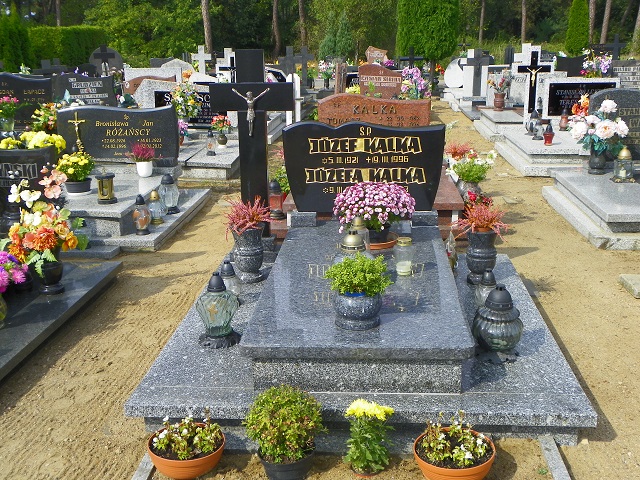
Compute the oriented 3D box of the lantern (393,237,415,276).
[{"bbox_3d":[0.451,0.086,3.920,0.110,0.190,0.110,0,17,4],"label":"lantern"}]

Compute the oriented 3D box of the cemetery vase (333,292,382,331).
[{"bbox_3d":[0.173,0.298,3.320,0.212,0.150,0.212,0,17,4],"label":"cemetery vase"}]

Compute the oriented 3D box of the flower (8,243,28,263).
[{"bbox_3d":[-1.736,0.072,4.250,0.105,0.105,0.080,-8,17,-22],"label":"flower"}]

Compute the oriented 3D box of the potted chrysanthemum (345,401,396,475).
[{"bbox_3d":[0.183,0.723,2.740,0.180,0.285,0.175,0,16,5],"label":"potted chrysanthemum"}]

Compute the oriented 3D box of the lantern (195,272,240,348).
[{"bbox_3d":[-0.492,0.321,3.545,0.216,0.342,0.216,0,16,5],"label":"lantern"}]

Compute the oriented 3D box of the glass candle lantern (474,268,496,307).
[{"bbox_3d":[0.863,0.265,3.800,0.122,0.232,0.122,0,17,4],"label":"glass candle lantern"}]

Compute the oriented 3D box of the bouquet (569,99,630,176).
[{"bbox_3d":[2.582,-0.967,6.850,0.540,0.690,0.420,0,16,5],"label":"bouquet"}]

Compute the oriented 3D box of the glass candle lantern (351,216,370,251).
[{"bbox_3d":[0.220,-0.029,4.151,0.130,0.207,0.130,0,16,4],"label":"glass candle lantern"}]

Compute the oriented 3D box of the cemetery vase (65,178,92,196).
[{"bbox_3d":[-2.117,-0.473,6.460,0.245,0.115,0.245,0,17,4],"label":"cemetery vase"}]

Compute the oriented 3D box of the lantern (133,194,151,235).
[{"bbox_3d":[-1.374,-0.200,5.720,0.138,0.300,0.138,0,17,4],"label":"lantern"}]

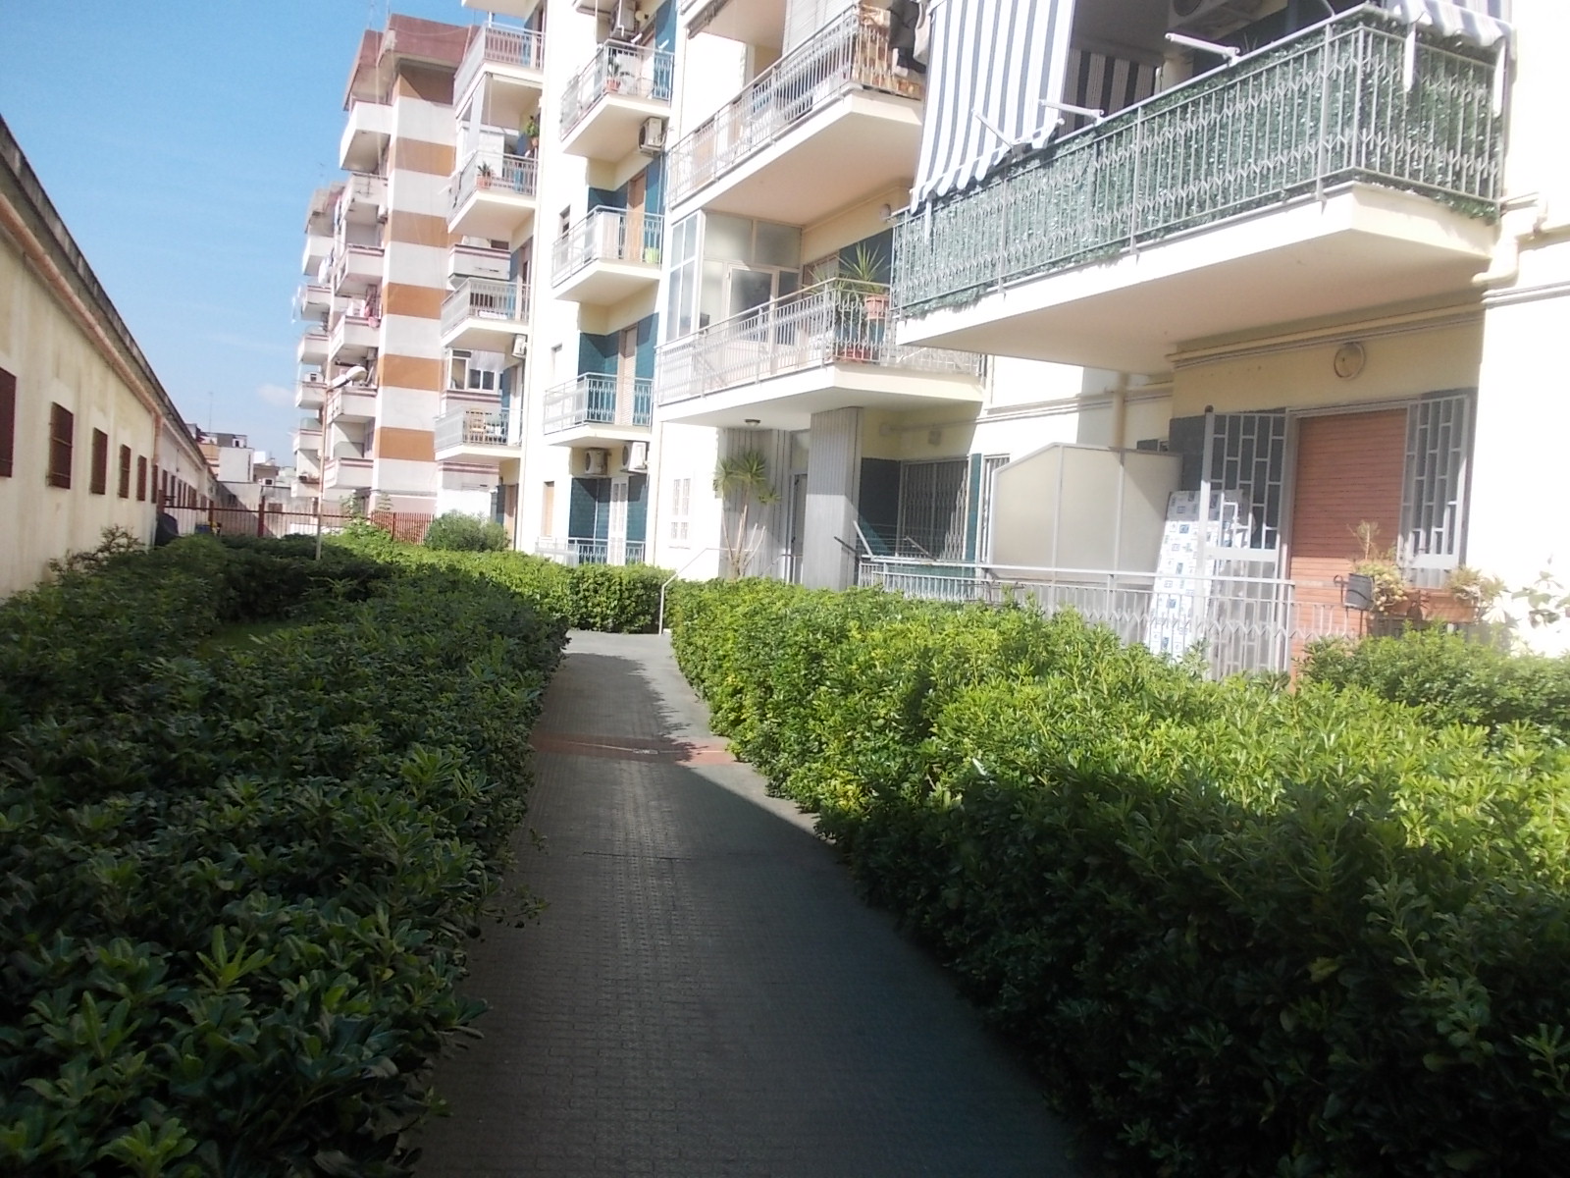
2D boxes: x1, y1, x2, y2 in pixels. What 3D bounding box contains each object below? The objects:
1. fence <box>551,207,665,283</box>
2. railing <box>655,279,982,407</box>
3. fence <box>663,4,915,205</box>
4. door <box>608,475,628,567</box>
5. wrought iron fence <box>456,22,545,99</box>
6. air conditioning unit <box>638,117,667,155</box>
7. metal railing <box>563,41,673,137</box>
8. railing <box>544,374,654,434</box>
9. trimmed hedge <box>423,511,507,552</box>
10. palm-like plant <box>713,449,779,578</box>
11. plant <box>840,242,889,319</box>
[{"bbox_3d":[-3.751,-6.930,26.415,1.292,1.034,3.468,2,2,-25],"label":"fence"},{"bbox_3d":[0.212,-3.319,18.552,2.108,1.034,6.494,2,2,-25],"label":"railing"},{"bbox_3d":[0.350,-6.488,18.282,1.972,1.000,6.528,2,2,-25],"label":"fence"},{"bbox_3d":[-3.568,-1.272,27.219,0.082,2.319,1.360,2,2,-25],"label":"door"},{"bbox_3d":[-7.609,-13.637,33.622,1.455,0.959,4.080,2,2,-25],"label":"wrought iron fence"},{"bbox_3d":[-2.705,-8.931,25.172,0.329,0.587,0.768,2,2,-25],"label":"air conditioning unit"},{"bbox_3d":[-3.533,-10.003,26.130,1.292,1.020,3.468,2,2,-25],"label":"metal railing"},{"bbox_3d":[-3.971,-3.785,26.702,1.292,1.013,3.468,2,2,-25],"label":"railing"},{"bbox_3d":[-7.700,-0.925,30.495,1.717,1.877,1.768,2,2,-25],"label":"trimmed hedge"},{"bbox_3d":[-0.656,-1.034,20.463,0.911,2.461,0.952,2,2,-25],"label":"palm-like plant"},{"bbox_3d":[0.969,-3.781,15.562,0.575,0.888,0.544,2,2,0],"label":"plant"}]

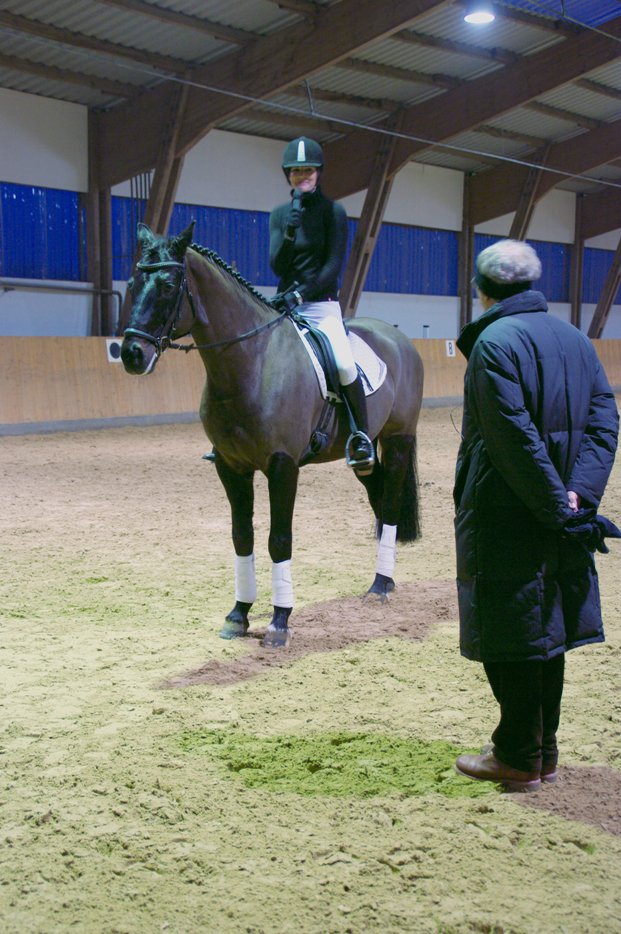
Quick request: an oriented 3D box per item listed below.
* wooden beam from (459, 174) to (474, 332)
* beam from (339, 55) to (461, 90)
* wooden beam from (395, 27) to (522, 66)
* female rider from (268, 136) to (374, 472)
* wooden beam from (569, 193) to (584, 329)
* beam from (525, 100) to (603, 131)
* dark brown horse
[{"bbox_3d":[3.397,-4.308,27.433,0.230,4.000,0.200,6,8,41],"label":"wooden beam"},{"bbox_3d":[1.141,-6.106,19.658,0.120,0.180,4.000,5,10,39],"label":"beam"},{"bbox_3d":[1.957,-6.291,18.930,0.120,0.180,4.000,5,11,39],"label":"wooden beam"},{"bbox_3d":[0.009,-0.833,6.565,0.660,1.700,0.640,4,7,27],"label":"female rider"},{"bbox_3d":[6.538,-4.671,31.045,0.230,4.000,0.200,6,8,41],"label":"wooden beam"},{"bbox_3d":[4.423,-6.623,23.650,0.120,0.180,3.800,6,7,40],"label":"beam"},{"bbox_3d":[-0.035,-0.178,6.647,0.640,2.030,2.360,4,7,32],"label":"dark brown horse"}]

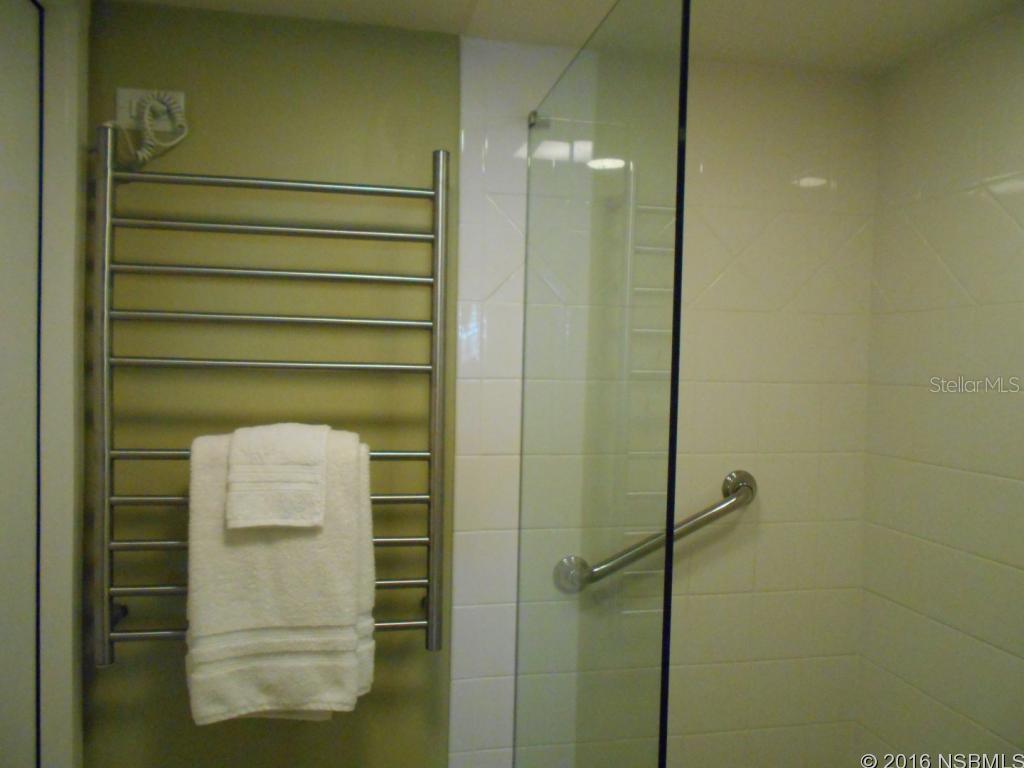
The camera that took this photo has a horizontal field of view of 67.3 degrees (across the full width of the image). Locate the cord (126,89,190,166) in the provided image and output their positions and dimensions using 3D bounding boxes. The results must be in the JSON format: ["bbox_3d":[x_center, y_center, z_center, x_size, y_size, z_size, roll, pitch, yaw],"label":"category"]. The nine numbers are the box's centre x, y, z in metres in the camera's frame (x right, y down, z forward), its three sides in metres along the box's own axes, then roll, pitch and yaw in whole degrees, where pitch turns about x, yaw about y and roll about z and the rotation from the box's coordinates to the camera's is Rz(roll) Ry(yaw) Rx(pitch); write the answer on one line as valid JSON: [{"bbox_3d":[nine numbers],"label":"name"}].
[{"bbox_3d":[-0.639,-0.458,1.384,0.109,0.123,0.042,1,3,-11],"label":"cord"}]

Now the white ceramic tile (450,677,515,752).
[{"bbox_3d":[-0.057,0.679,1.587,0.140,0.152,0.010,1,3,-11],"label":"white ceramic tile"}]

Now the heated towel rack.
[{"bbox_3d":[-0.430,0.032,1.423,0.603,0.937,0.112,1,3,-11],"label":"heated towel rack"}]

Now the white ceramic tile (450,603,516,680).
[{"bbox_3d":[-0.053,0.527,1.579,0.140,0.152,0.010,1,3,-11],"label":"white ceramic tile"}]

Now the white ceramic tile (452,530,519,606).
[{"bbox_3d":[-0.050,0.376,1.570,0.140,0.152,0.010,1,3,-11],"label":"white ceramic tile"}]

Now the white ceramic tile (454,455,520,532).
[{"bbox_3d":[-0.047,0.222,1.562,0.140,0.152,0.010,1,3,-11],"label":"white ceramic tile"}]

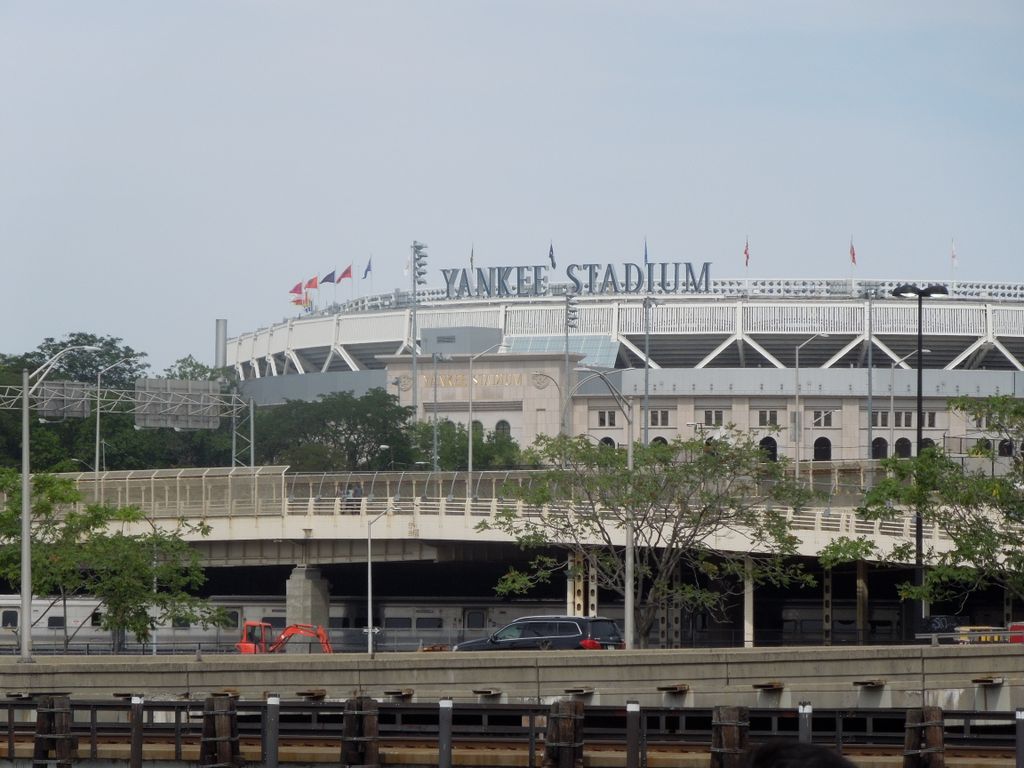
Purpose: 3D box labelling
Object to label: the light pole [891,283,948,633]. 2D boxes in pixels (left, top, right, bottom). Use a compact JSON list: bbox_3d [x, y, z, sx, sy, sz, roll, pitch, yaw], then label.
[{"bbox_3d":[13.142,2.931,182.000,1.870,12.200,0.700,0,-2,0],"label":"light pole"}]

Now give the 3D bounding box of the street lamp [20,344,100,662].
[{"bbox_3d":[-13.232,3.589,166.484,0.400,9.200,3.600,-2,-3,36],"label":"street lamp"}]

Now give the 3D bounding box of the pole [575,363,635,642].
[{"bbox_3d":[2.652,3.770,162.000,0.350,8.550,2.800,-2,-3,37],"label":"pole"}]

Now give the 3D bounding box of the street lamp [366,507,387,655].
[{"bbox_3d":[-5.625,9.704,249.009,0.400,8.450,2.400,-2,-3,37],"label":"street lamp"}]

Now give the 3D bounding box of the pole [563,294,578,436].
[{"bbox_3d":[5.571,3.706,512.377,1.500,23.500,2.200,0,-2,10],"label":"pole"}]

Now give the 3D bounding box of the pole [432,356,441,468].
[{"bbox_3d":[-5.145,3.577,385.000,0.750,11.400,0.500,0,-2,0],"label":"pole"}]

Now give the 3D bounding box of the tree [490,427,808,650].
[{"bbox_3d":[5.073,6.546,210.194,12.200,9.700,11.000,0,-2,0],"label":"tree"}]

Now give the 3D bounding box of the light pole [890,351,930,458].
[{"bbox_3d":[20.038,2.527,286.159,0.400,8.600,2.900,-2,-3,41],"label":"light pole"}]

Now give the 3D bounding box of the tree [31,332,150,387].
[{"bbox_3d":[-31.332,2.416,420.000,8.900,12.000,8.500,0,-2,0],"label":"tree"}]

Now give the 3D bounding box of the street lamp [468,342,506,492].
[{"bbox_3d":[-1.194,2.296,287.000,2.750,8.750,0.350,2,-3,-44],"label":"street lamp"}]

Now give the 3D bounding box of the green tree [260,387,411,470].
[{"bbox_3d":[-12.723,4.721,405.174,11.200,8.700,9.500,0,-2,0],"label":"green tree"}]

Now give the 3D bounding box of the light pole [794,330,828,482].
[{"bbox_3d":[14.177,2.197,267.000,2.200,9.250,0.350,2,-3,-44],"label":"light pole"}]

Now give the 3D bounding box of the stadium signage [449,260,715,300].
[{"bbox_3d":[7.646,-12.431,675.072,33.800,3.600,2.000,-1,-2,20],"label":"stadium signage"}]

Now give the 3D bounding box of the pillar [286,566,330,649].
[{"bbox_3d":[-10.373,12.004,288.000,1.800,5.400,1.800,-2,-3,45],"label":"pillar"}]

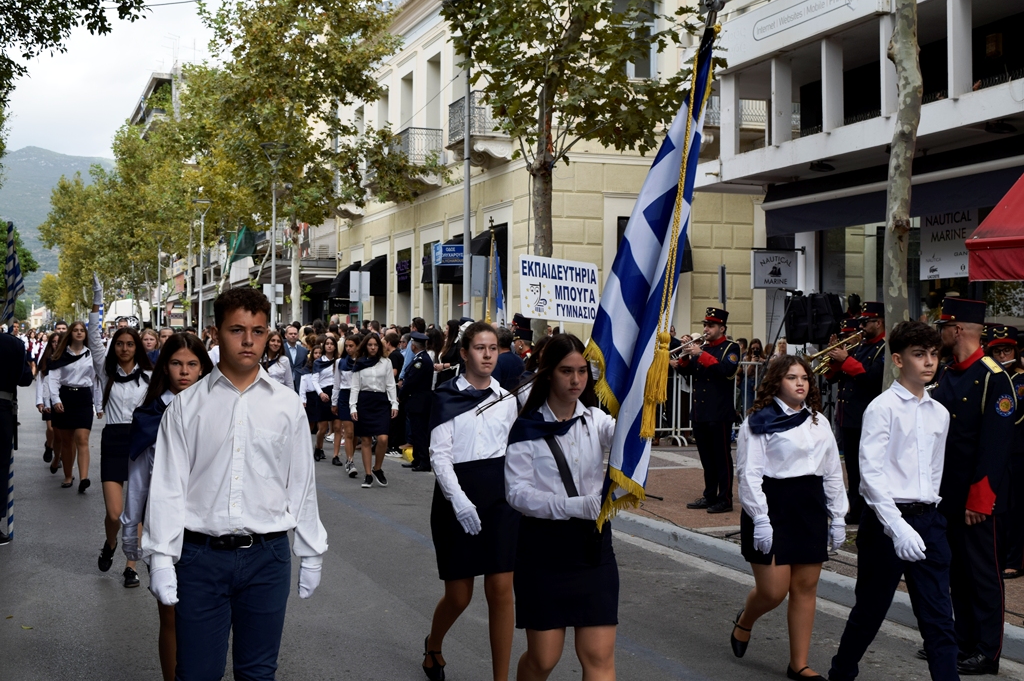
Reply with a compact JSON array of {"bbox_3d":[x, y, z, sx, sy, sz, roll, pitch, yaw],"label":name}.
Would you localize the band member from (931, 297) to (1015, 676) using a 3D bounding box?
[{"bbox_3d":[2.263,0.708,6.500,0.420,1.840,0.520,0,0,-16],"label":"band member"}]

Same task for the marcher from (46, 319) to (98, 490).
[{"bbox_3d":[-4.434,0.661,13.200,0.500,1.700,0.500,0,0,-19],"label":"marcher"}]

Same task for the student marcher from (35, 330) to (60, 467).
[{"bbox_3d":[-5.501,0.714,15.700,0.470,1.650,0.420,1,-1,-21],"label":"student marcher"}]

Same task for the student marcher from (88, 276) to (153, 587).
[{"bbox_3d":[-2.530,0.588,8.500,0.500,2.000,0.550,0,0,-16],"label":"student marcher"}]

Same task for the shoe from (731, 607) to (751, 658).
[{"bbox_3d":[1.153,1.473,6.600,0.085,0.240,0.100,8,-21,-9],"label":"shoe"}]

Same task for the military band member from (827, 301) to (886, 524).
[{"bbox_3d":[2.880,0.592,10.750,0.580,1.820,0.520,0,0,-21],"label":"military band member"}]

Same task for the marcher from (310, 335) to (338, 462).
[{"bbox_3d":[-2.423,0.760,17.000,0.470,1.620,0.450,0,0,-19],"label":"marcher"}]

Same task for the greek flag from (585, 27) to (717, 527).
[{"bbox_3d":[0.432,-0.227,4.300,0.310,1.640,0.270,10,9,6],"label":"greek flag"}]

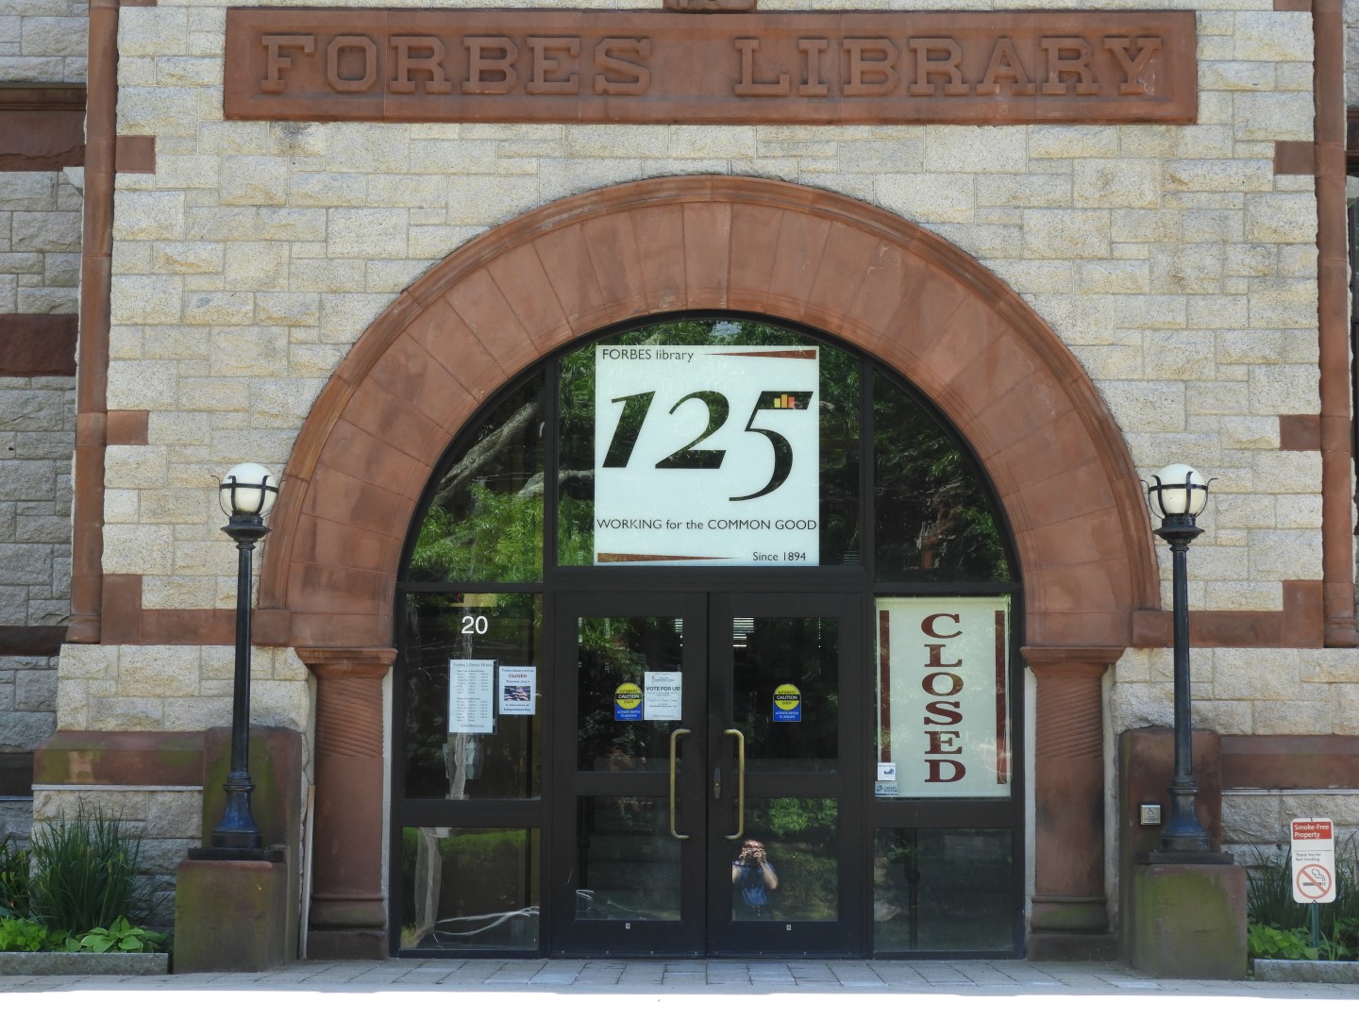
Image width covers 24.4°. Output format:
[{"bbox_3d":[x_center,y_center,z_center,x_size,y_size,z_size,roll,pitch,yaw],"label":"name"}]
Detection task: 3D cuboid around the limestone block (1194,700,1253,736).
[{"bbox_3d":[3.046,1.181,17.777,0.362,0.199,0.200,0,-6,1],"label":"limestone block"}]

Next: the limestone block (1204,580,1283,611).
[{"bbox_3d":[3.236,0.507,18.093,0.444,0.177,0.200,0,-7,0],"label":"limestone block"}]

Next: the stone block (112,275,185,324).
[{"bbox_3d":[-3.088,-1.205,18.325,0.416,0.300,0.200,0,-7,0],"label":"stone block"}]

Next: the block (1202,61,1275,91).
[{"bbox_3d":[3.275,-2.529,18.540,0.435,0.185,0.250,0,-7,1],"label":"block"}]

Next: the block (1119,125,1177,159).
[{"bbox_3d":[2.732,-2.130,18.399,0.334,0.199,0.200,0,-7,0],"label":"block"}]

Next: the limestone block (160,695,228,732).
[{"bbox_3d":[-2.713,1.165,17.843,0.439,0.204,0.160,0,-6,1],"label":"limestone block"}]

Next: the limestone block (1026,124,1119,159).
[{"bbox_3d":[2.279,-2.119,18.242,0.521,0.200,0.160,0,-6,1],"label":"limestone block"}]

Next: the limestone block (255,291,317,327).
[{"bbox_3d":[-2.265,-1.145,18.195,0.362,0.211,0.200,0,-6,1],"label":"limestone block"}]

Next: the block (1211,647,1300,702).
[{"bbox_3d":[3.288,0.955,18.029,0.508,0.315,0.250,0,-7,1],"label":"block"}]

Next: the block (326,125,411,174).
[{"bbox_3d":[-1.802,-2.081,18.287,0.499,0.288,0.160,0,-6,1],"label":"block"}]

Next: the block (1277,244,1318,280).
[{"bbox_3d":[3.601,-1.425,18.405,0.241,0.214,0.250,0,-7,1],"label":"block"}]

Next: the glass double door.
[{"bbox_3d":[0.154,1.533,18.296,1.824,2.115,0.100,0,-7,1],"label":"glass double door"}]

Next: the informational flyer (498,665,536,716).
[{"bbox_3d":[-0.937,1.053,18.238,0.216,0.279,0.004,0,-6,1],"label":"informational flyer"}]

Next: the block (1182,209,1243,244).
[{"bbox_3d":[3.096,-1.632,18.340,0.357,0.201,0.200,0,-7,0],"label":"block"}]

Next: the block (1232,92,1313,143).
[{"bbox_3d":[3.439,-2.257,18.243,0.459,0.294,0.160,0,-6,1],"label":"block"}]

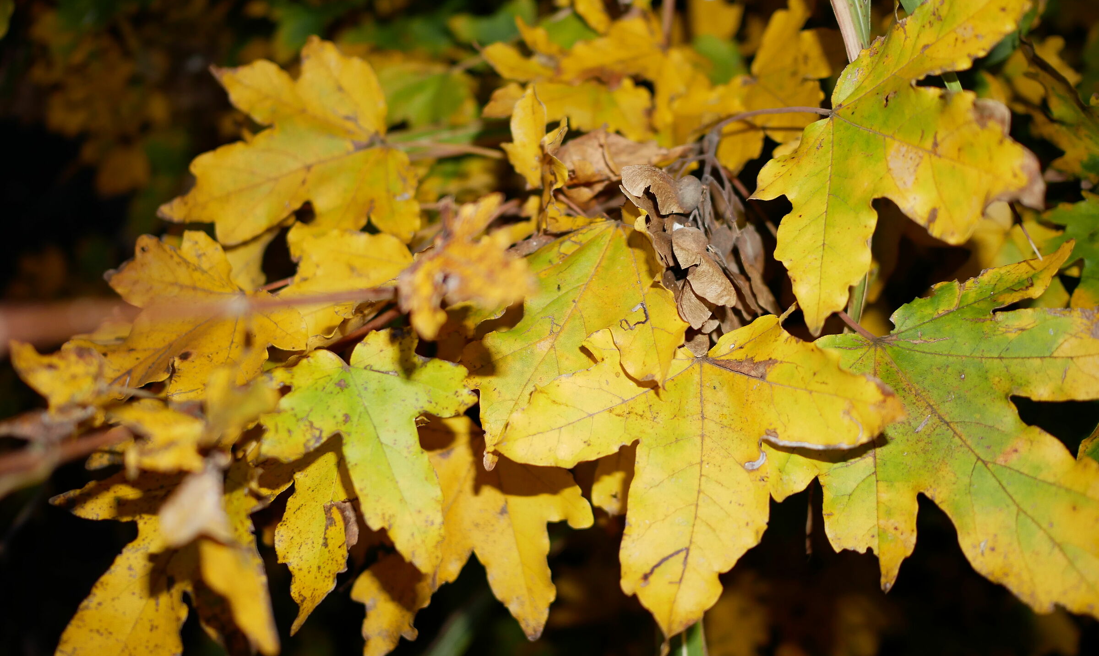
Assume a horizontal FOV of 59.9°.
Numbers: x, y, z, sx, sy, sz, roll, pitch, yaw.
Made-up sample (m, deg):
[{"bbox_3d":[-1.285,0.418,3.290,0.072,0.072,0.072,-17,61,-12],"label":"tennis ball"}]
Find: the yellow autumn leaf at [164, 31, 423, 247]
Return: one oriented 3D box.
[{"bbox_3d":[-0.090,-0.065,0.330,0.086,0.022,0.074,0,63,0],"label":"yellow autumn leaf"}]

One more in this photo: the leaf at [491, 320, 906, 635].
[{"bbox_3d":[0.042,0.039,0.265,0.106,0.024,0.086,0,69,0],"label":"leaf"}]

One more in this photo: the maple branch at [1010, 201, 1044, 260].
[{"bbox_3d":[0.147,-0.030,0.295,0.002,0.002,0.023,-16,63,0],"label":"maple branch"}]

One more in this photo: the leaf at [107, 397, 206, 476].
[{"bbox_3d":[-0.089,0.025,0.215,0.020,0.012,0.014,0,72,0],"label":"leaf"}]

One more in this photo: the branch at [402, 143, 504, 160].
[{"bbox_3d":[-0.035,-0.064,0.343,0.042,0.004,0.004,11,30,20],"label":"branch"}]

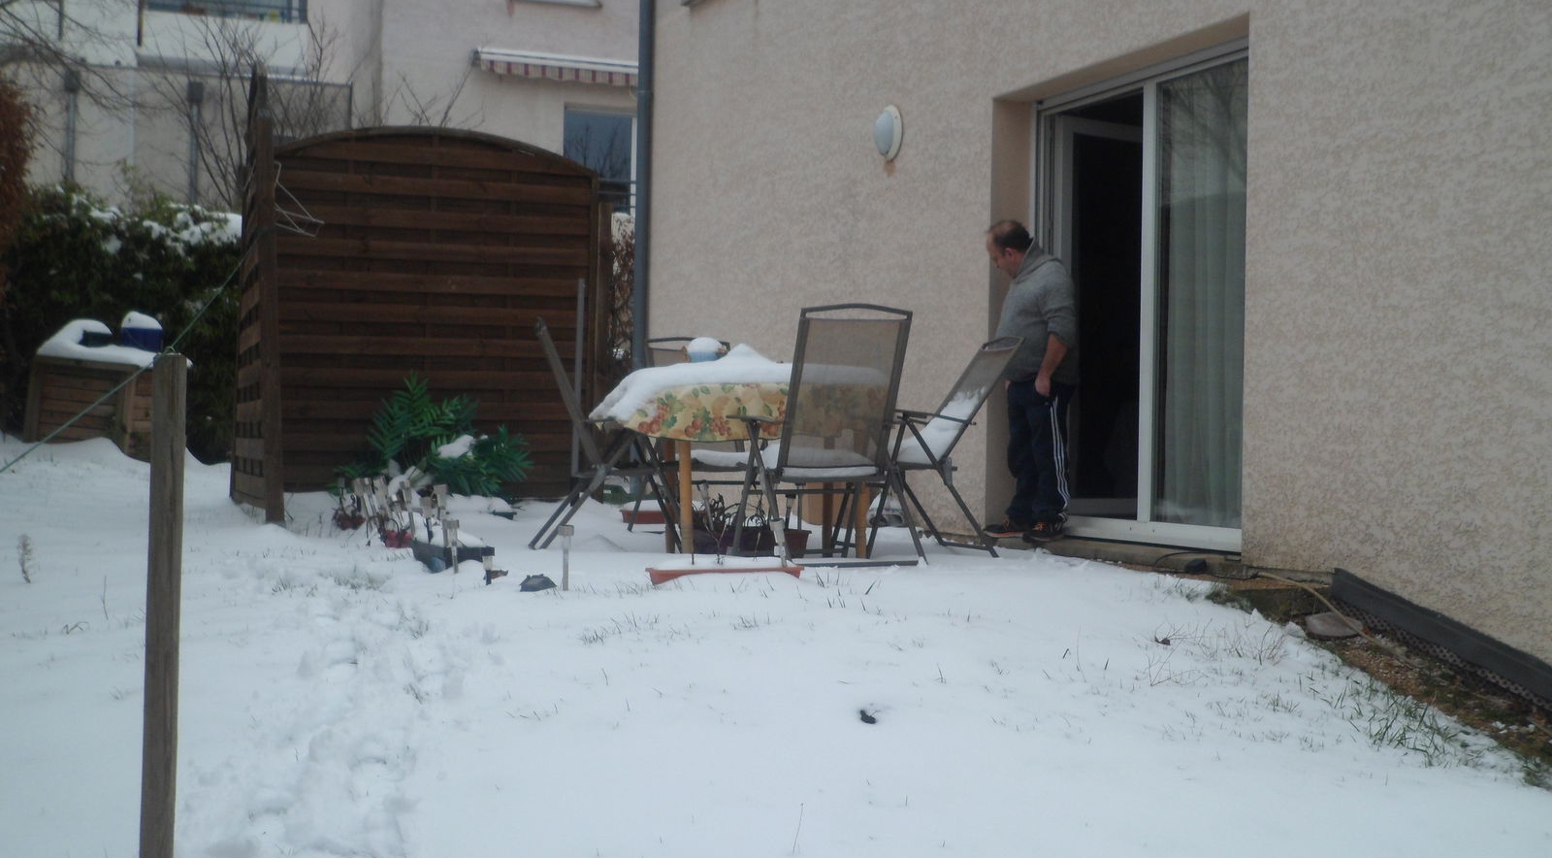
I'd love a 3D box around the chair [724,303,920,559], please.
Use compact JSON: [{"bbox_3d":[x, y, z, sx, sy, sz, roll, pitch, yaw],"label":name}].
[{"bbox_3d":[0.200,0.025,8.160,0.600,1.090,0.670,1,0,-25],"label":"chair"}]

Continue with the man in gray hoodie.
[{"bbox_3d":[1.275,-0.261,9.420,0.420,1.604,0.520,1,0,-35],"label":"man in gray hoodie"}]

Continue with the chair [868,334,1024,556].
[{"bbox_3d":[0.635,0.089,8.420,0.740,0.960,0.580,1,0,-26],"label":"chair"}]

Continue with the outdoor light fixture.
[{"bbox_3d":[0.630,-1.749,11.127,0.120,0.325,0.320,1,0,-22],"label":"outdoor light fixture"}]

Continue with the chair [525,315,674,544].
[{"bbox_3d":[-0.800,0.018,8.660,0.680,1.070,0.580,1,0,-17],"label":"chair"}]

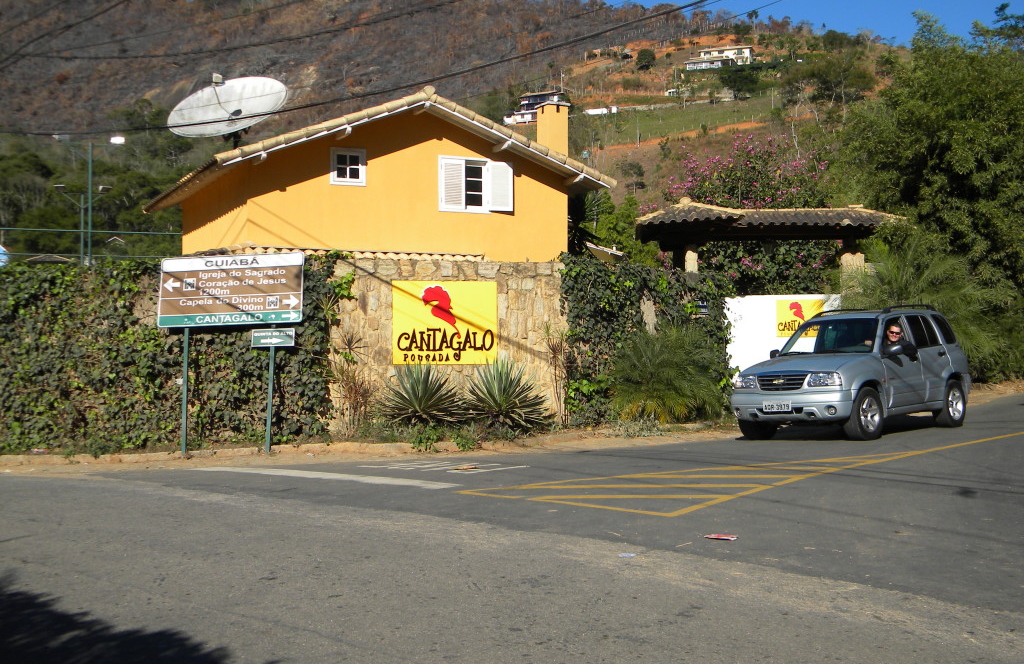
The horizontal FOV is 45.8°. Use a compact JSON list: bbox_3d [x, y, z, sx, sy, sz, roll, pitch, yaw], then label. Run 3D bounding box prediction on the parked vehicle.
[{"bbox_3d":[4.620,0.490,16.200,1.780,1.720,4.120,-2,-1,43],"label":"parked vehicle"}]

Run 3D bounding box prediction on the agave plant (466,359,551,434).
[{"bbox_3d":[-0.058,0.817,15.600,1.100,0.930,1.000,0,0,0],"label":"agave plant"}]

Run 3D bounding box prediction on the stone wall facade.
[{"bbox_3d":[-0.890,0.167,16.347,3.250,2.360,0.350,0,0,-11],"label":"stone wall facade"}]

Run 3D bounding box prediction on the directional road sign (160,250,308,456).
[{"bbox_3d":[-3.446,0.264,14.900,1.780,2.480,0.130,0,0,9],"label":"directional road sign"}]

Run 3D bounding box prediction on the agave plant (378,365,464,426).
[{"bbox_3d":[-1.157,0.812,15.500,1.100,0.800,1.000,0,0,-11],"label":"agave plant"}]

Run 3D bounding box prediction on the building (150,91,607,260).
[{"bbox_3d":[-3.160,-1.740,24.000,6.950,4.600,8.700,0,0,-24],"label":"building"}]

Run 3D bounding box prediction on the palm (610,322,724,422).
[{"bbox_3d":[2.191,0.589,17.200,1.650,1.400,1.500,0,0,0],"label":"palm"}]

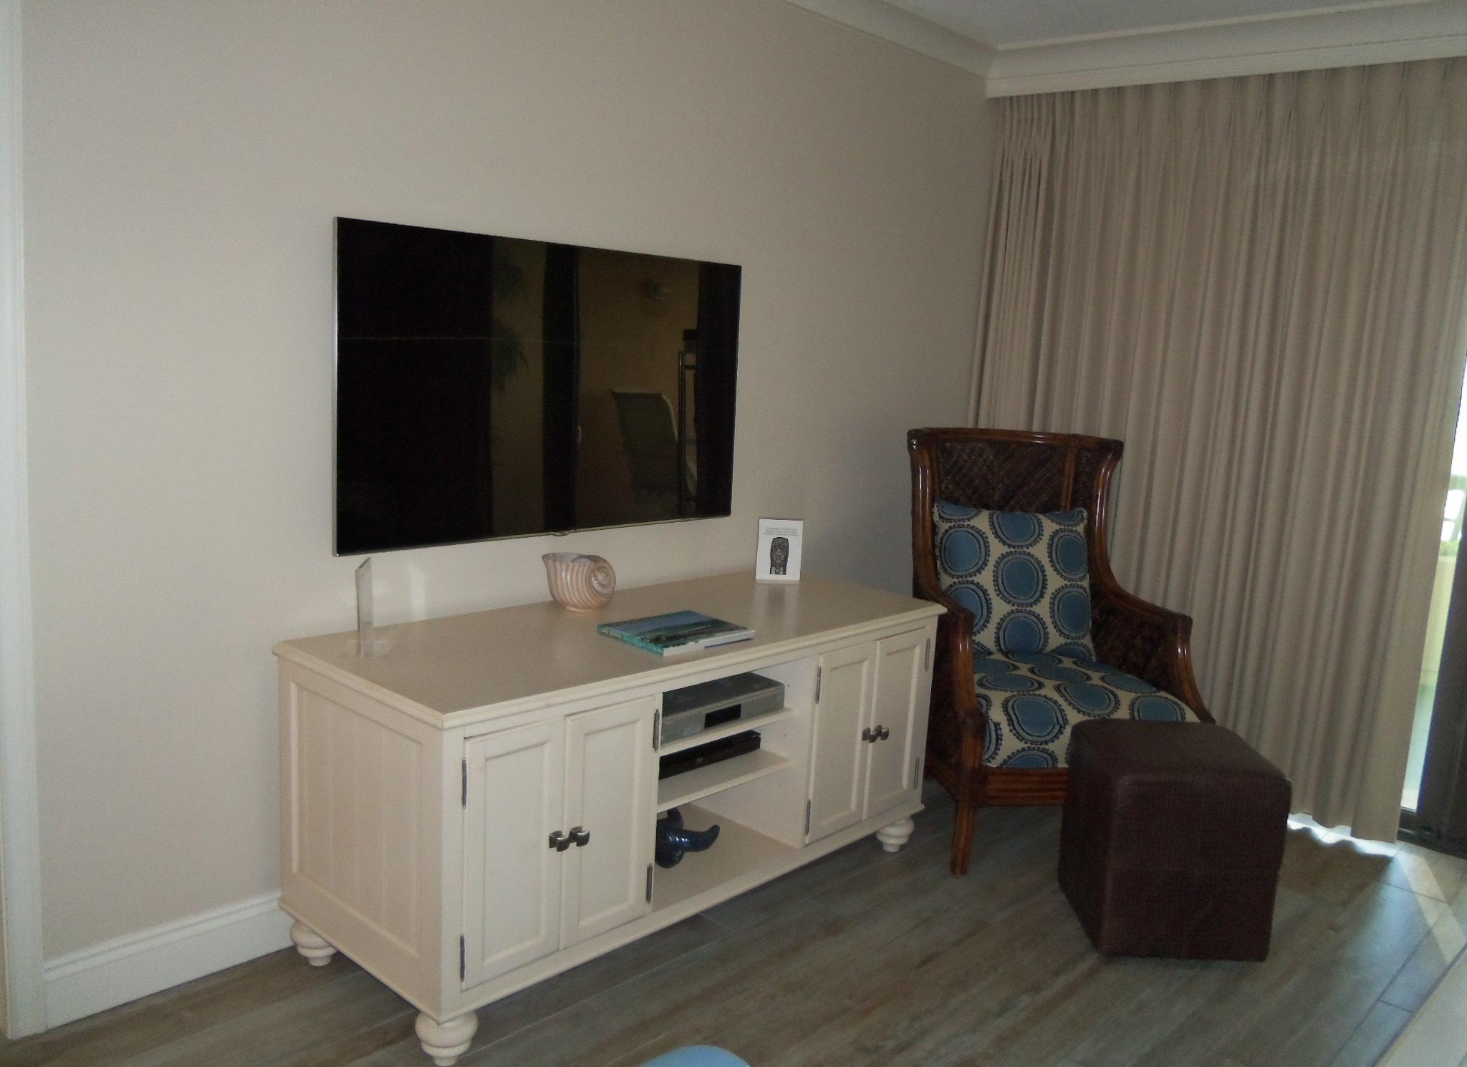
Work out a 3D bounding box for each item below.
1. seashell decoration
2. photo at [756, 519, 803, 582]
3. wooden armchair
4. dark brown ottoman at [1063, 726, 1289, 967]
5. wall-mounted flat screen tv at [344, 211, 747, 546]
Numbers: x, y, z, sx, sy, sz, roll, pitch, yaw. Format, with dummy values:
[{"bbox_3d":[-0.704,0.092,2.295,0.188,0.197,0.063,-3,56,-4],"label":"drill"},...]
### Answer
[{"bbox_3d":[-0.387,0.121,2.955,0.145,0.133,0.190,11,12,42],"label":"seashell decoration"},{"bbox_3d":[0.136,0.046,3.453,0.128,0.177,0.045,2,9,-4],"label":"photo"},{"bbox_3d":[0.925,0.312,3.501,0.700,1.140,0.760,2,9,-7],"label":"wooden armchair"},{"bbox_3d":[1.074,0.752,2.956,0.408,0.460,0.391,3,9,0],"label":"dark brown ottoman"},{"bbox_3d":[-0.426,-0.351,2.937,0.050,0.701,1.228,11,12,42],"label":"wall-mounted flat screen tv"}]

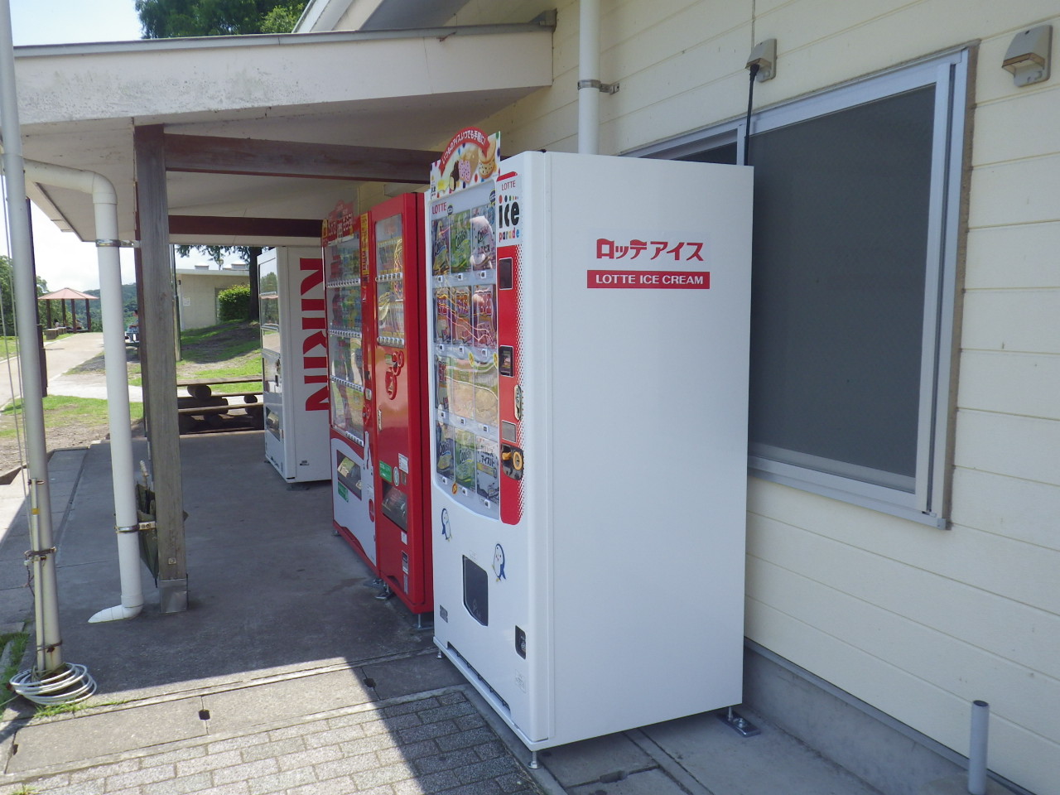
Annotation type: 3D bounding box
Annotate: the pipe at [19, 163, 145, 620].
[{"bbox_3d":[-2.019,-0.013,3.851,0.425,2.091,0.100,-3,7,-24],"label":"pipe"}]

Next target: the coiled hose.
[{"bbox_3d":[-1.786,1.068,3.223,0.290,0.068,0.270,-3,7,-24],"label":"coiled hose"}]

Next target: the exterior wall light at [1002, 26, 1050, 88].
[{"bbox_3d":[1.135,-0.781,1.964,0.056,0.120,0.092,-3,7,-24],"label":"exterior wall light"}]

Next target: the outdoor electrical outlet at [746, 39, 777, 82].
[{"bbox_3d":[0.750,-1.095,2.794,0.056,0.120,0.093,-3,7,-24],"label":"outdoor electrical outlet"}]

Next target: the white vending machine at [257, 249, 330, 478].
[{"bbox_3d":[-1.826,-0.292,7.348,0.750,1.873,1.350,-3,7,-24],"label":"white vending machine"}]

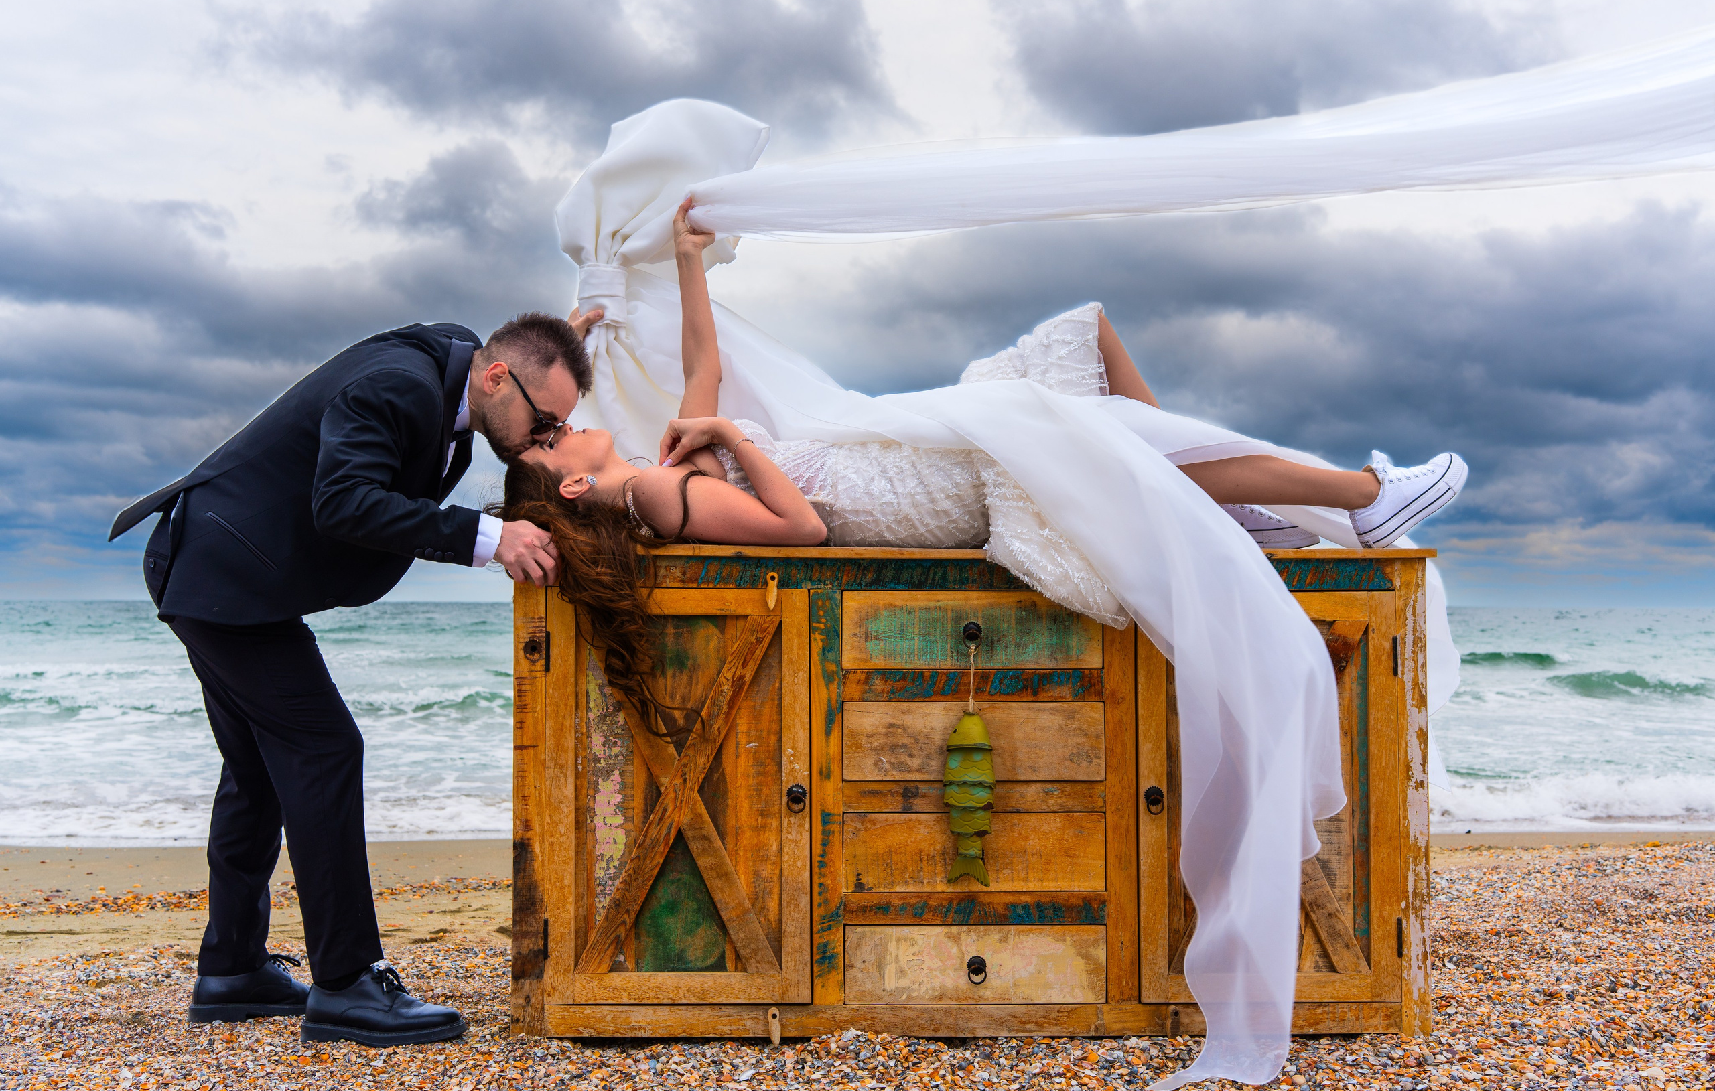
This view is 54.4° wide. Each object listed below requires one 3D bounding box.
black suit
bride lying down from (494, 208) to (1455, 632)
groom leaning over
[{"bbox_3d":[-1.060,0.190,3.180,0.760,1.250,0.520,1,-2,-9],"label":"black suit"},{"bbox_3d":[0.250,-0.260,3.280,1.880,0.840,0.520,0,-2,0],"label":"bride lying down"},{"bbox_3d":[-0.980,0.235,3.200,0.910,1.380,0.560,1,-2,-9],"label":"groom leaning over"}]

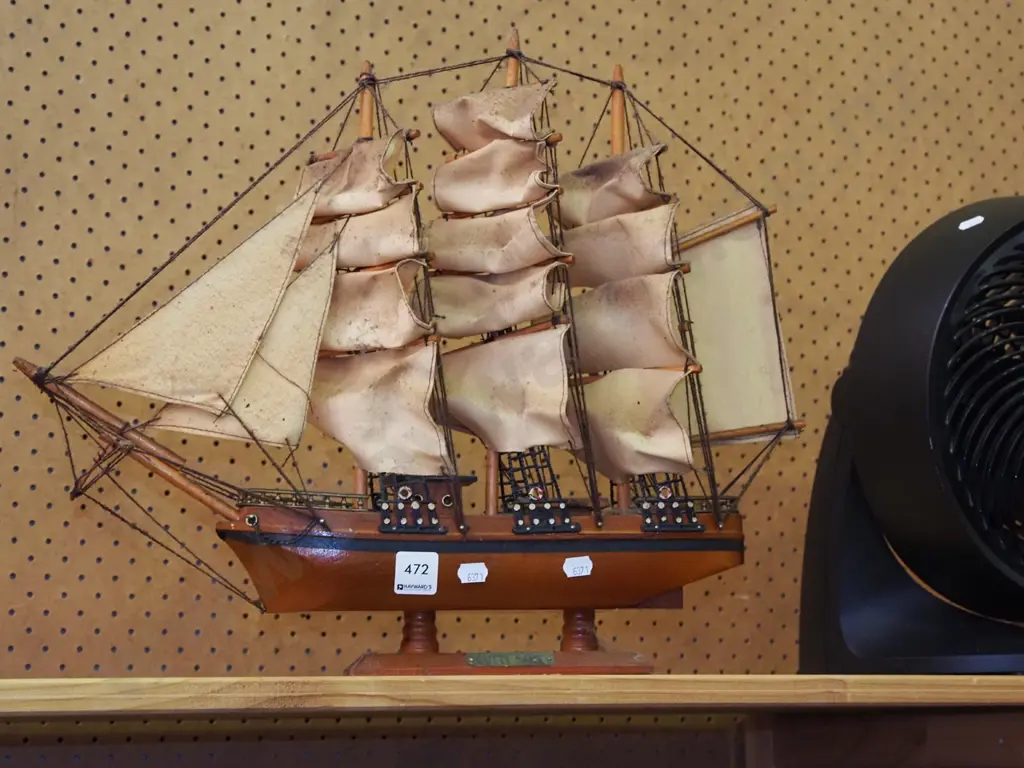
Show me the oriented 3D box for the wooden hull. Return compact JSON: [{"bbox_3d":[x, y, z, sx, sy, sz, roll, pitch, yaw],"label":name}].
[{"bbox_3d":[-0.020,0.132,1.710,0.395,0.075,0.085,1,-9,-10],"label":"wooden hull"}]

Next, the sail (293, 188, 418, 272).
[{"bbox_3d":[-0.119,-0.111,1.720,0.125,0.050,0.030,-7,-11,39],"label":"sail"}]

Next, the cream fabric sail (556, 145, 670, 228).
[{"bbox_3d":[0.074,-0.148,1.750,0.114,0.052,0.035,-8,-12,43],"label":"cream fabric sail"}]

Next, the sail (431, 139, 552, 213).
[{"bbox_3d":[-0.017,-0.157,1.751,0.124,0.054,0.032,-8,-11,41],"label":"sail"}]

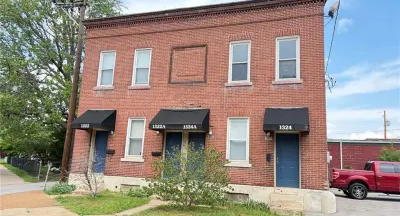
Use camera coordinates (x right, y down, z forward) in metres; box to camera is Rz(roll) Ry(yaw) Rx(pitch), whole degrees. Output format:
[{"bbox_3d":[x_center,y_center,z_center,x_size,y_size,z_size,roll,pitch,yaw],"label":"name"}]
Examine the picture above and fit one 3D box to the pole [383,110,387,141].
[{"bbox_3d":[28.077,5.396,45.163,0.280,10.176,0.280,-1,-10,18],"label":"pole"}]

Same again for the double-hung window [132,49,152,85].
[{"bbox_3d":[-2.640,-1.916,13.966,0.889,1.796,0.130,-1,-10,18],"label":"double-hung window"}]

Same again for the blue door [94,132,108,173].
[{"bbox_3d":[-4.700,2.086,14.174,0.850,2.030,0.100,-1,-9,18],"label":"blue door"}]

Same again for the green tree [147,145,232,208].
[{"bbox_3d":[-0.354,2.300,10.095,2.700,2.100,2.300,-1,-9,18],"label":"green tree"}]

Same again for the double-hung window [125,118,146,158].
[{"bbox_3d":[-2.917,1.323,13.578,0.870,1.790,0.130,-1,-9,18],"label":"double-hung window"}]

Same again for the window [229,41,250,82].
[{"bbox_3d":[1.668,-1.956,12.601,0.860,1.780,0.130,-1,-9,18],"label":"window"}]

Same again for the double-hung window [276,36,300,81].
[{"bbox_3d":[3.504,-1.985,11.989,0.890,1.800,0.130,-1,-9,18],"label":"double-hung window"}]

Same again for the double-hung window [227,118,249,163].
[{"bbox_3d":[1.541,1.290,12.030,0.889,1.813,0.130,-1,-10,18],"label":"double-hung window"}]

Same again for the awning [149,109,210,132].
[{"bbox_3d":[-0.831,0.461,12.459,2.270,1.000,0.960,-1,-9,18],"label":"awning"}]

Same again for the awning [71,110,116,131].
[{"bbox_3d":[-4.785,0.498,13.593,1.561,0.978,0.950,-1,-10,18],"label":"awning"}]

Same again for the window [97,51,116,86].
[{"bbox_3d":[-4.462,-1.907,14.554,0.901,1.801,0.130,-1,-10,18],"label":"window"}]

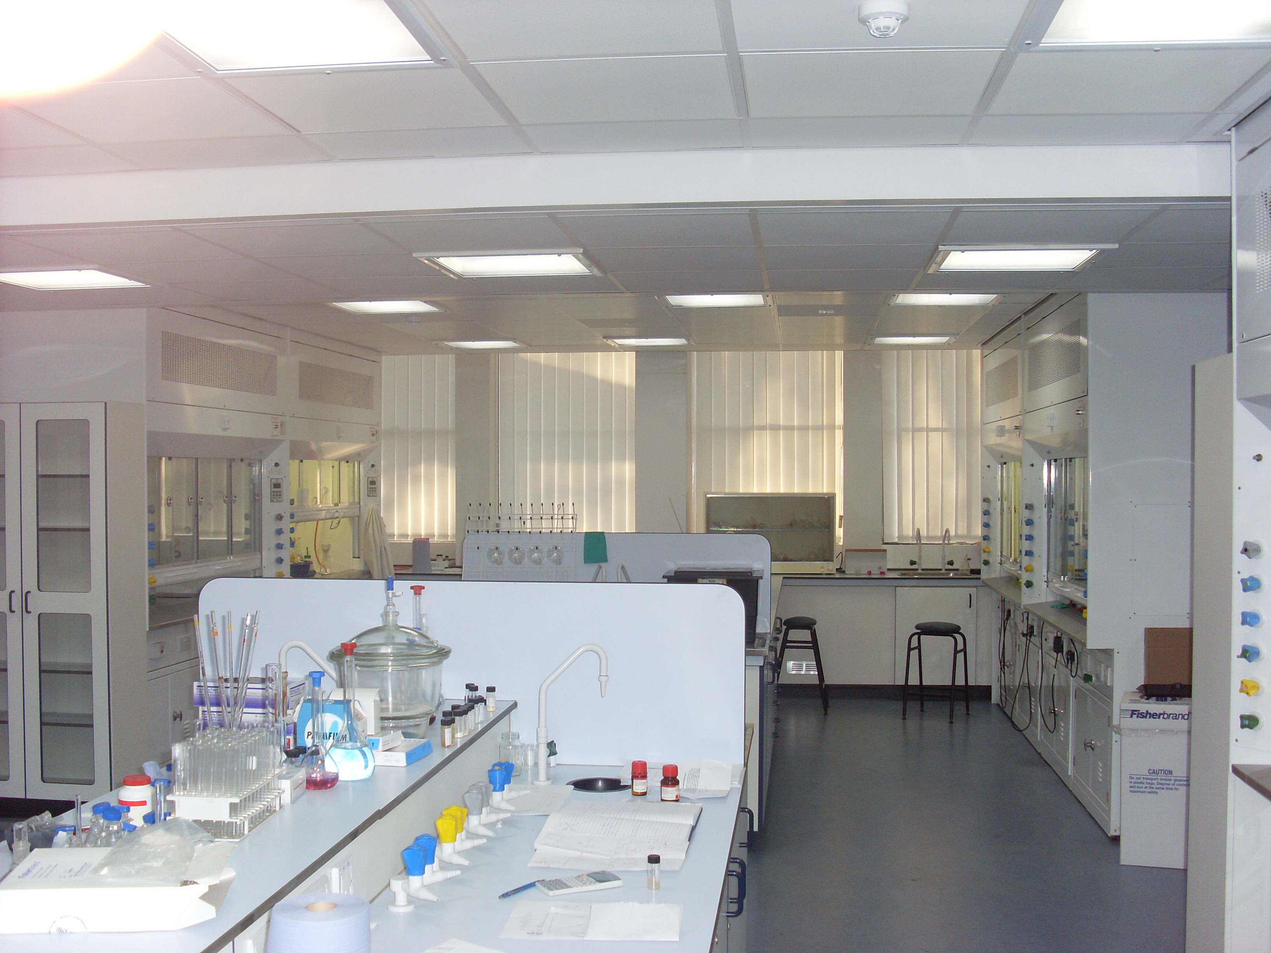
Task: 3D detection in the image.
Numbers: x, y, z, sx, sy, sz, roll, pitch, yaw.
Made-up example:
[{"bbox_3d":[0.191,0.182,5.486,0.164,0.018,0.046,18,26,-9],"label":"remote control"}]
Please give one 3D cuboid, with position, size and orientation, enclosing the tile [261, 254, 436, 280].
[{"bbox_3d":[-1.062,-0.799,5.330,0.600,0.025,0.600,0,0,7],"label":"tile"}]

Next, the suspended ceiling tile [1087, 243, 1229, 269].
[{"bbox_3d":[2.014,-0.813,5.095,0.600,0.020,0.602,0,0,7],"label":"suspended ceiling tile"}]

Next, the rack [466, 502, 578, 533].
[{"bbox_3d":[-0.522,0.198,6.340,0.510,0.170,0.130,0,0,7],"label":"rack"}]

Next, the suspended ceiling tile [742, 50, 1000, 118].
[{"bbox_3d":[0.537,-0.916,3.246,0.595,0.020,0.585,0,0,7],"label":"suspended ceiling tile"}]

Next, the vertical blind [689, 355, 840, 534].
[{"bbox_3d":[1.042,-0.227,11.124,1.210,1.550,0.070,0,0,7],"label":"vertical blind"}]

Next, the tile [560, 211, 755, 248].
[{"bbox_3d":[0.085,-0.788,4.444,0.595,0.020,0.595,0,0,7],"label":"tile"}]

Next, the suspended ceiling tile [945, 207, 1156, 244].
[{"bbox_3d":[1.257,-0.778,4.304,0.595,0.020,0.595,0,0,7],"label":"suspended ceiling tile"}]

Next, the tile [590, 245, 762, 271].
[{"bbox_3d":[0.155,-0.791,5.040,0.595,0.020,0.595,0,0,7],"label":"tile"}]

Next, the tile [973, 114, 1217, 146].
[{"bbox_3d":[1.165,-0.910,3.616,0.595,0.020,0.321,0,0,7],"label":"tile"}]

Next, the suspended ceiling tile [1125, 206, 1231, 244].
[{"bbox_3d":[1.938,-0.810,4.502,0.600,0.020,0.602,0,0,7],"label":"suspended ceiling tile"}]

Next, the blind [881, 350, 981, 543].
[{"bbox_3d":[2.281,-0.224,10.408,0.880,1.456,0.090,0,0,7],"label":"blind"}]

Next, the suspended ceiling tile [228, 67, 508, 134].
[{"bbox_3d":[-0.663,-0.940,3.501,0.600,0.025,0.600,0,0,7],"label":"suspended ceiling tile"}]

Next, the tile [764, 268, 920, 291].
[{"bbox_3d":[0.817,-0.791,5.566,0.595,0.020,0.595,0,0,7],"label":"tile"}]

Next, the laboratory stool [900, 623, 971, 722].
[{"bbox_3d":[1.970,1.274,9.105,0.360,0.606,0.340,0,0,28],"label":"laboratory stool"}]

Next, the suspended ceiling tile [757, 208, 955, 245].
[{"bbox_3d":[0.719,-0.826,4.629,0.600,0.020,0.602,0,0,7],"label":"suspended ceiling tile"}]

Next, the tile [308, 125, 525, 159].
[{"bbox_3d":[-0.625,-0.979,4.059,0.600,0.020,0.330,0,0,7],"label":"tile"}]

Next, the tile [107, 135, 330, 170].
[{"bbox_3d":[-1.168,-0.913,3.896,0.595,0.020,0.321,0,0,7],"label":"tile"}]

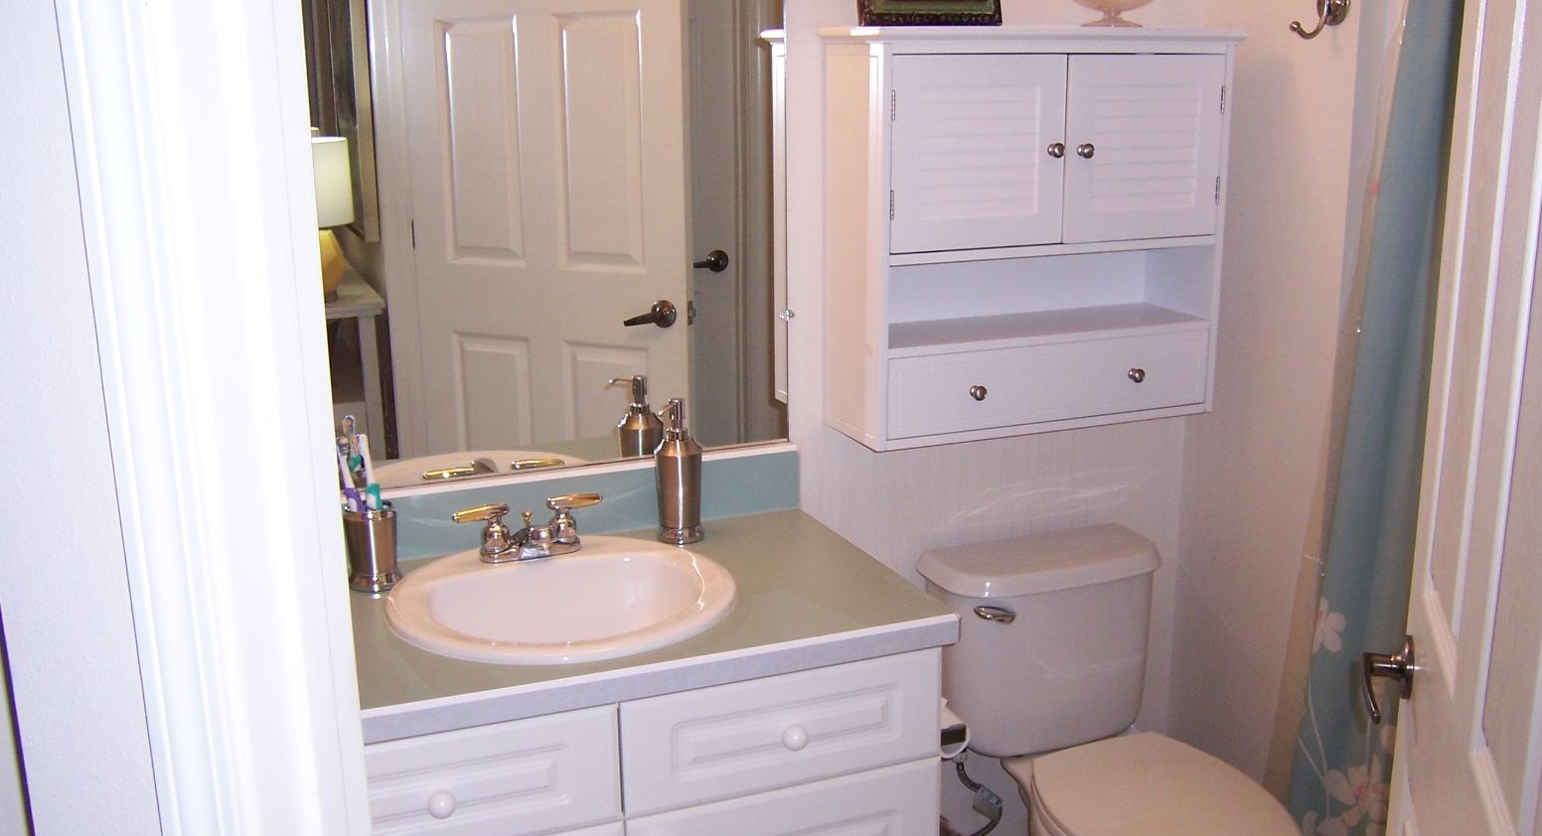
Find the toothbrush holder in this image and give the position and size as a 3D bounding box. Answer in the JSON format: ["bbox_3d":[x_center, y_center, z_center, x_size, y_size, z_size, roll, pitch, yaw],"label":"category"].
[{"bbox_3d":[-0.562,0.181,2.079,0.074,0.115,0.074,-6,14,-21],"label":"toothbrush holder"}]

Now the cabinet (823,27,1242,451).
[{"bbox_3d":[0.419,-0.306,2.382,0.659,0.634,0.215,-6,14,-21],"label":"cabinet"}]

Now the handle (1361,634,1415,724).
[{"bbox_3d":[0.583,0.244,1.389,0.051,0.065,0.124,4,14,19],"label":"handle"}]

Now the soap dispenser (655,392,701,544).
[{"bbox_3d":[-0.148,0.083,2.248,0.073,0.220,0.091,5,14,25],"label":"soap dispenser"}]

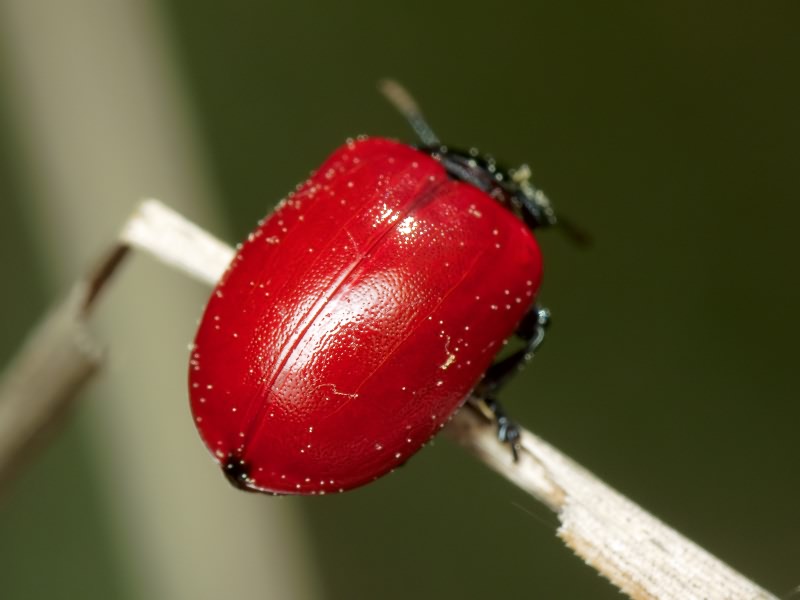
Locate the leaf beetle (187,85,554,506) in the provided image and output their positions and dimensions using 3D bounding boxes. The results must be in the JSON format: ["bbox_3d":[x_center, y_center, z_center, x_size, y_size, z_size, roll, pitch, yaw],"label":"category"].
[{"bbox_3d":[-0.001,0.000,0.075,0.007,0.005,0.011,33,64,13],"label":"leaf beetle"}]

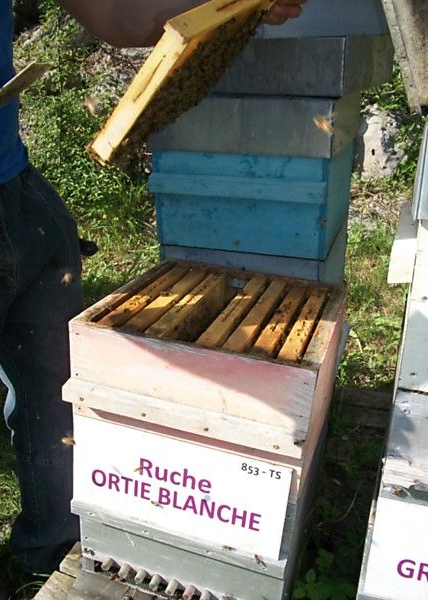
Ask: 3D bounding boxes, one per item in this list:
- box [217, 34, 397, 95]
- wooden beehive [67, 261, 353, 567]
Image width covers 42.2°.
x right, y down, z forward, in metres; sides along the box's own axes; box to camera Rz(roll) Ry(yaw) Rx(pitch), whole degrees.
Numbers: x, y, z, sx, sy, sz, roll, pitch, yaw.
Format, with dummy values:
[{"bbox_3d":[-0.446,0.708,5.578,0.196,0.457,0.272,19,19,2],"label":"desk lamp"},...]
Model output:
[{"bbox_3d":[0.177,-0.551,1.290,0.378,0.106,0.385,13,29,27],"label":"box"},{"bbox_3d":[0.007,0.208,1.000,0.360,0.432,0.392,10,21,16],"label":"wooden beehive"}]

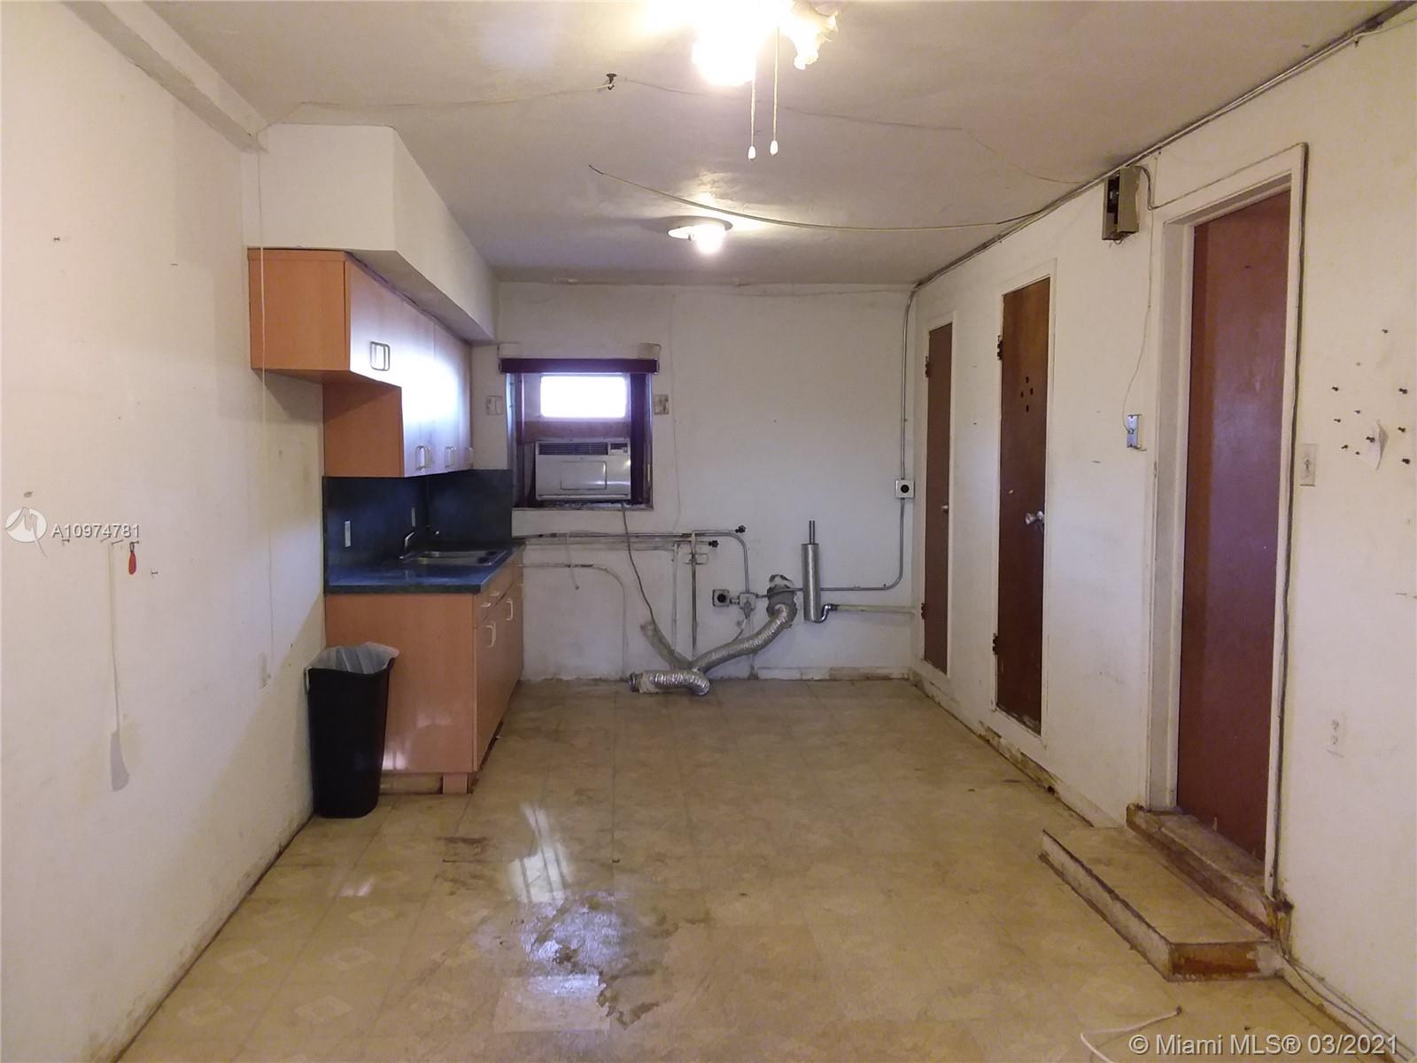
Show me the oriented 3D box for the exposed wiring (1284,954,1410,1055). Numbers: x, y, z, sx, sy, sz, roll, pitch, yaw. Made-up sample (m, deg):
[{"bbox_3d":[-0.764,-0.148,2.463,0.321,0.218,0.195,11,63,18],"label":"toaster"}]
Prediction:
[{"bbox_3d":[1.627,1.207,2.844,0.035,0.045,0.470,0,4,-4],"label":"exposed wiring"}]

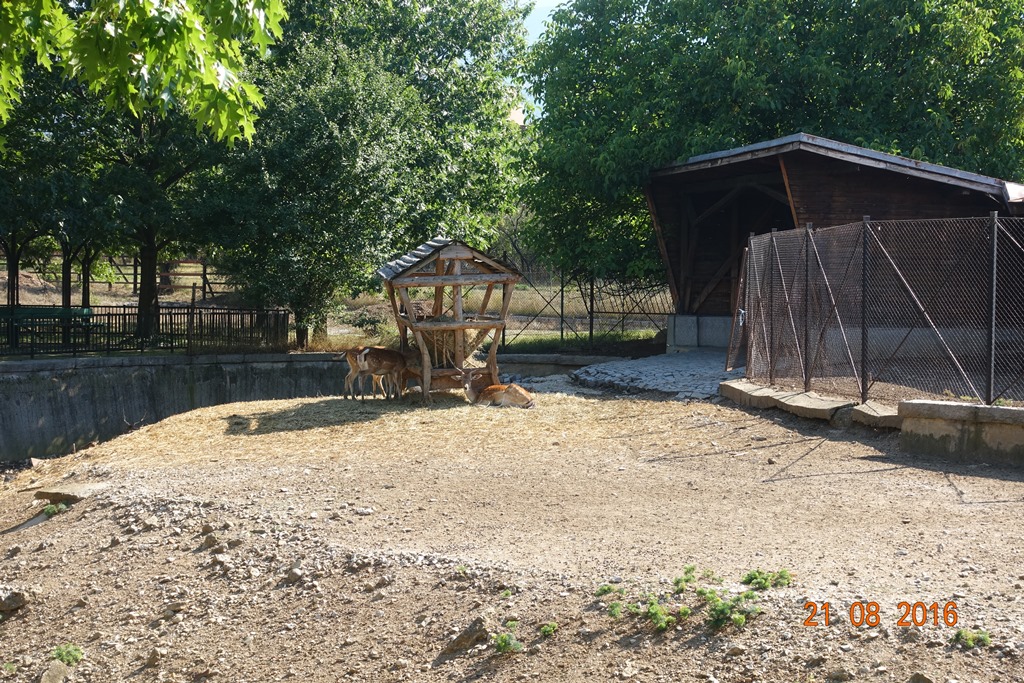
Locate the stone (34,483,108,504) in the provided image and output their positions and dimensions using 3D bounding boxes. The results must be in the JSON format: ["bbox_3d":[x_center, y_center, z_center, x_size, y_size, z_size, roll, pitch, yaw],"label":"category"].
[{"bbox_3d":[-4.115,1.420,18.600,0.680,0.190,0.550,0,1,0],"label":"stone"}]

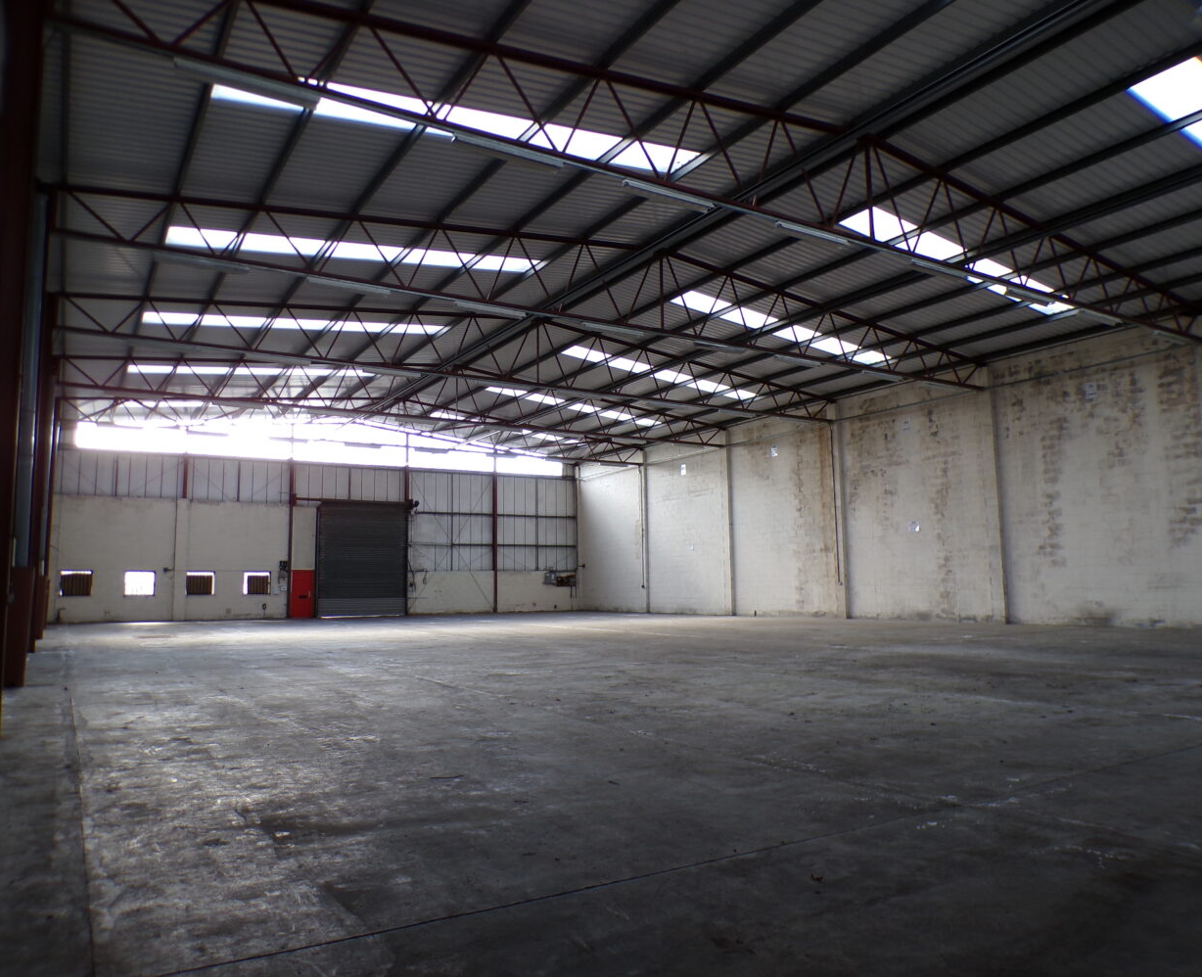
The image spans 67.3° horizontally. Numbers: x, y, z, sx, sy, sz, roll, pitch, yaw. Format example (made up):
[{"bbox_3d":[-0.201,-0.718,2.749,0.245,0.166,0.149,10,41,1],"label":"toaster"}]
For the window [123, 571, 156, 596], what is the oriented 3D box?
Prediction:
[{"bbox_3d":[-18.691,3.864,36.574,1.151,1.003,0.120,3,-7,-31],"label":"window"}]

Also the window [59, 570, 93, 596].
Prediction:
[{"bbox_3d":[-20.616,3.745,35.434,1.151,0.982,0.120,3,-7,-31],"label":"window"}]

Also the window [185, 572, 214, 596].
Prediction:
[{"bbox_3d":[-16.750,3.981,37.723,1.122,0.995,0.120,3,-7,-31],"label":"window"}]

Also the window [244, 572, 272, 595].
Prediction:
[{"bbox_3d":[-14.810,4.093,38.873,1.143,1.007,0.120,3,-7,-31],"label":"window"}]

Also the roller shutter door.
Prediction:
[{"bbox_3d":[-10.827,3.213,41.236,4.262,5.232,0.300,3,-7,-31],"label":"roller shutter door"}]

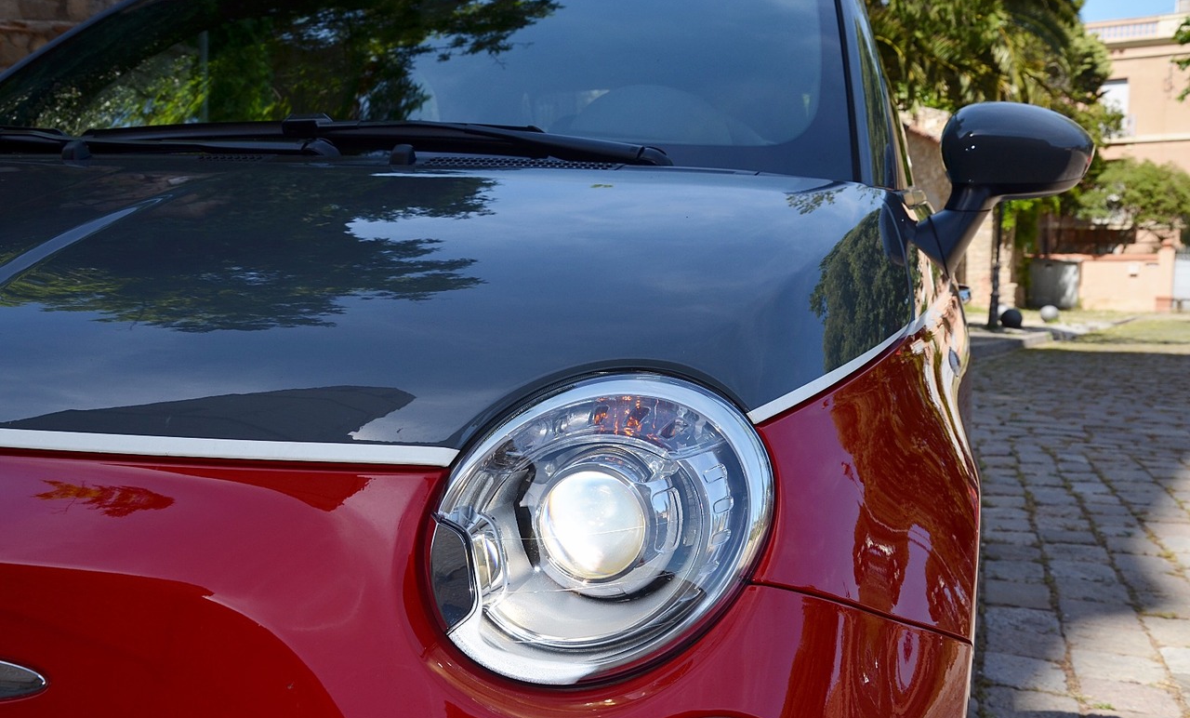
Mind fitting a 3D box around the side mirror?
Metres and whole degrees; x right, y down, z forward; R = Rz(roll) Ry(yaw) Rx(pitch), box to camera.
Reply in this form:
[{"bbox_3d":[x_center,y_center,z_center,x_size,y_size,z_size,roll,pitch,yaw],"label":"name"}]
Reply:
[{"bbox_3d":[0.606,-0.257,1.900,0.242,0.236,0.165,1,4,16],"label":"side mirror"}]

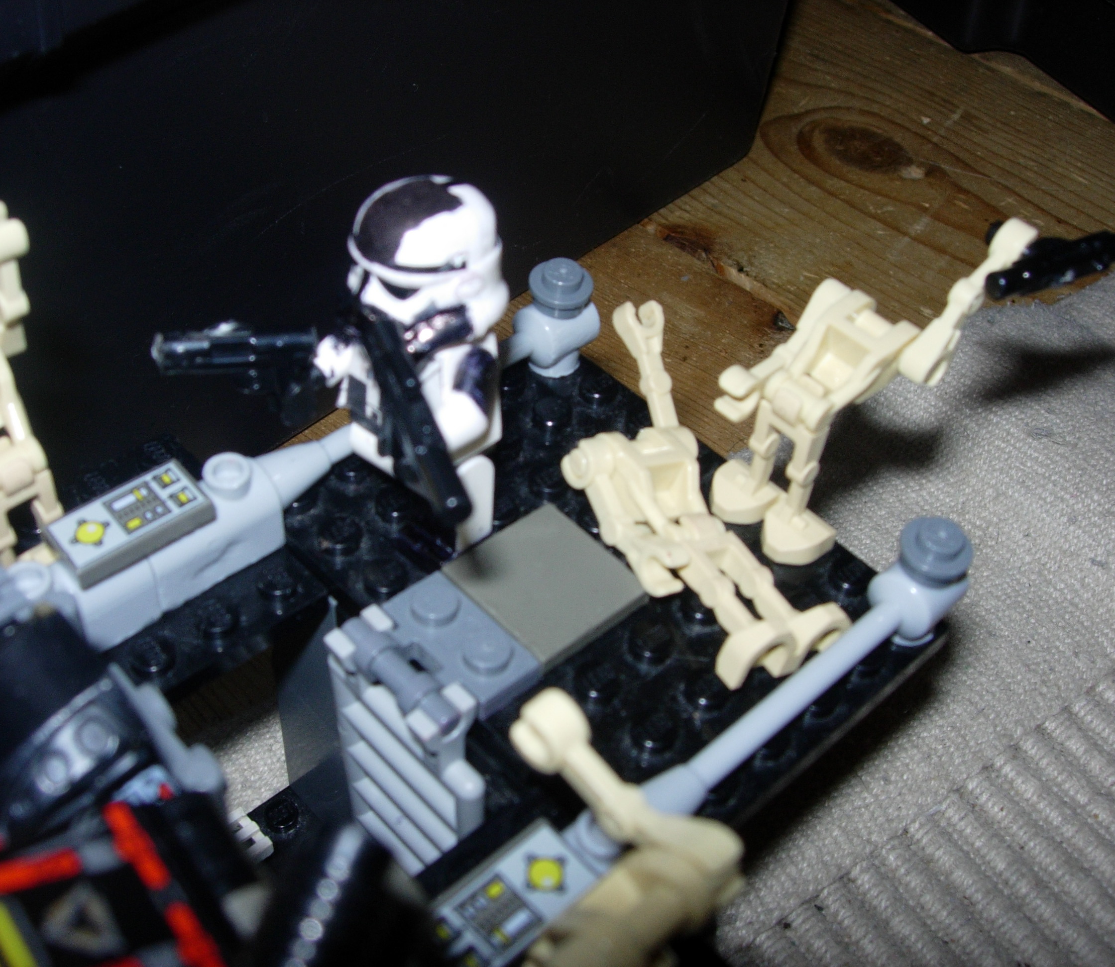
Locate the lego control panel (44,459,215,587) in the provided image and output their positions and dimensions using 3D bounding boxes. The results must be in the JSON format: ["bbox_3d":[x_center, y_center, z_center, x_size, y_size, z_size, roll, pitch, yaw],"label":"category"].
[{"bbox_3d":[-0.044,0.004,0.146,0.016,0.003,0.008,-30,56,-32],"label":"lego control panel"}]

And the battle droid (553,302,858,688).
[{"bbox_3d":[0.013,0.001,0.155,0.017,0.017,0.045,-18,50,-23],"label":"battle droid"}]

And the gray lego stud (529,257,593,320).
[{"bbox_3d":[0.001,-0.024,0.173,0.008,0.005,0.008,3,45,-3],"label":"gray lego stud"}]

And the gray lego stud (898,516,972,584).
[{"bbox_3d":[0.039,0.007,0.148,0.008,0.005,0.008,3,45,-3],"label":"gray lego stud"}]

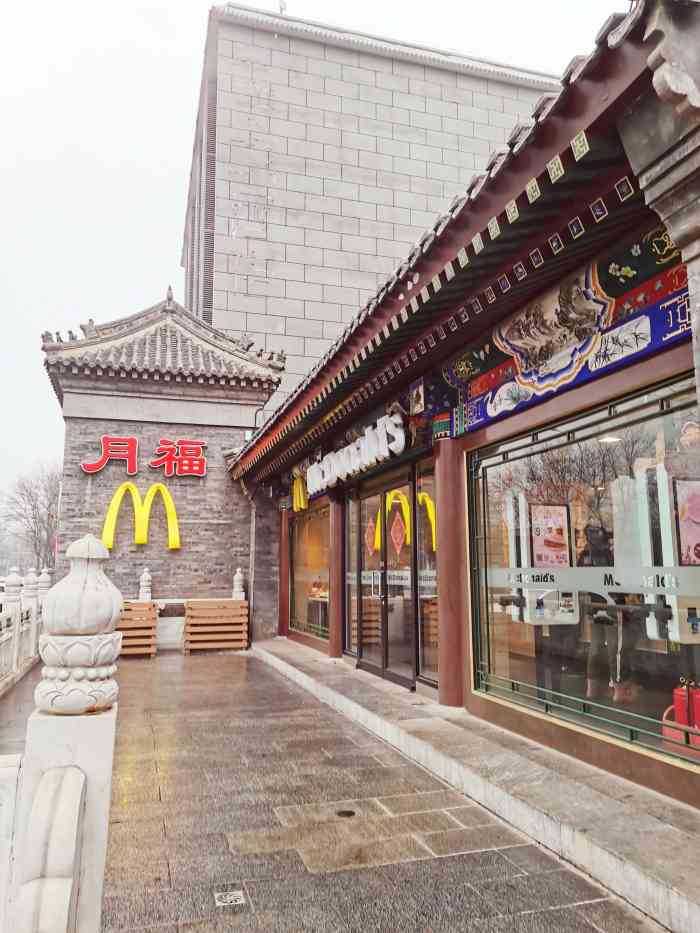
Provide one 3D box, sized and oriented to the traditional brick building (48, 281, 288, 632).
[{"bbox_3d":[-4.159,-0.123,16.252,4.607,7.980,4.655,2,-9,-16],"label":"traditional brick building"}]

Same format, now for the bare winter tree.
[{"bbox_3d":[-14.263,3.235,33.227,4.940,6.718,4.940,2,-9,-16],"label":"bare winter tree"}]

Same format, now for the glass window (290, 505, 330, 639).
[{"bbox_3d":[-0.665,1.822,12.597,0.100,2.175,3.055,2,-9,-17],"label":"glass window"}]

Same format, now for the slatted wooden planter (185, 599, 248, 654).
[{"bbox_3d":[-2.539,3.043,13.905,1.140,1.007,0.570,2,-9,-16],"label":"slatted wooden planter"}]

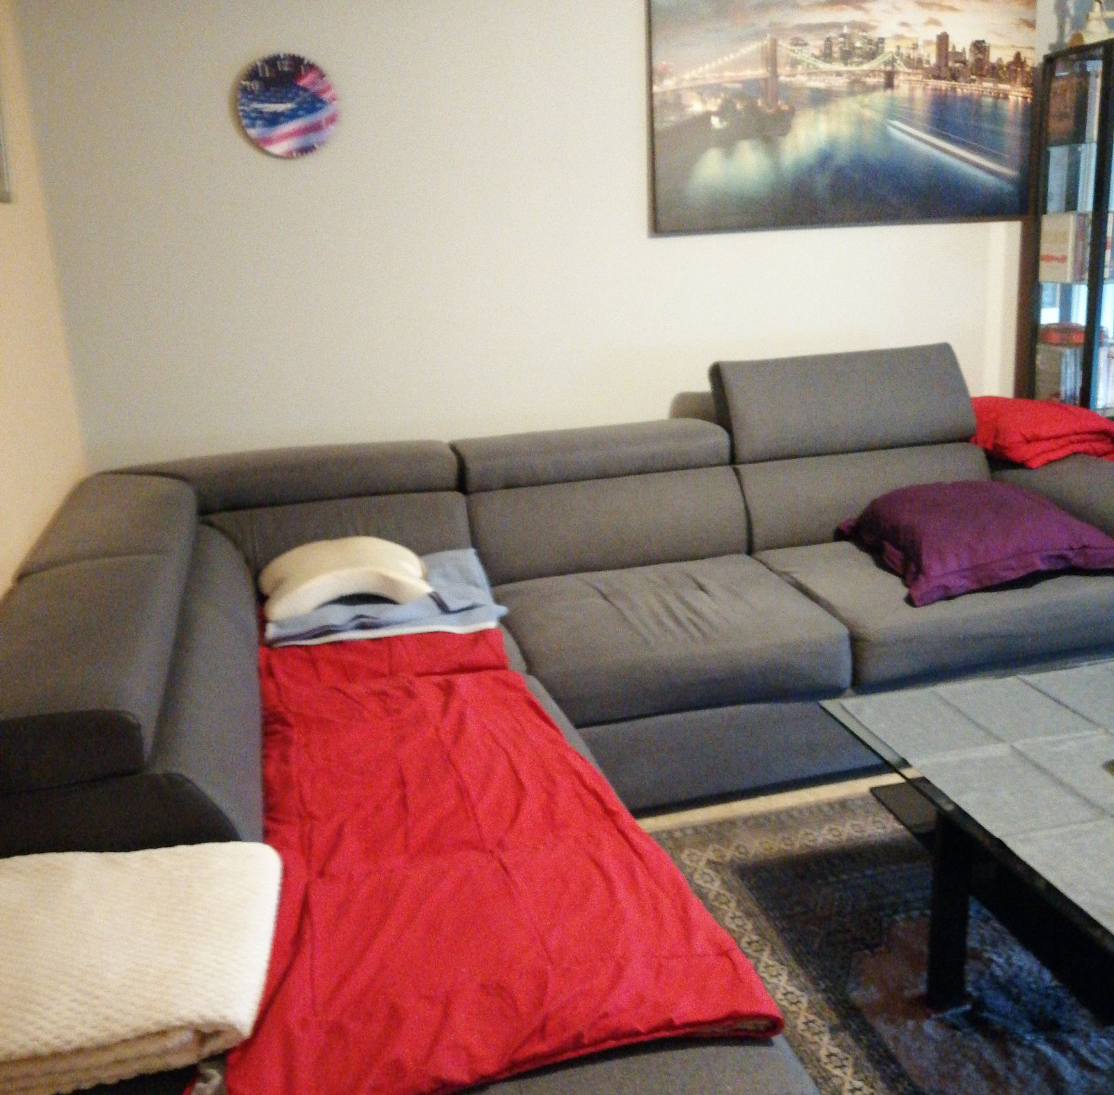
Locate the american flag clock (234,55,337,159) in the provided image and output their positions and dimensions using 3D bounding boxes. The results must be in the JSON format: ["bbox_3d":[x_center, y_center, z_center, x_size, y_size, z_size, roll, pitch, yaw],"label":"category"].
[{"bbox_3d":[-0.702,-1.148,3.019,0.253,0.254,0.035,-6,15,-12],"label":"american flag clock"}]

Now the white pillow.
[{"bbox_3d":[-0.500,0.052,2.741,0.395,0.125,0.280,-6,15,-12],"label":"white pillow"}]

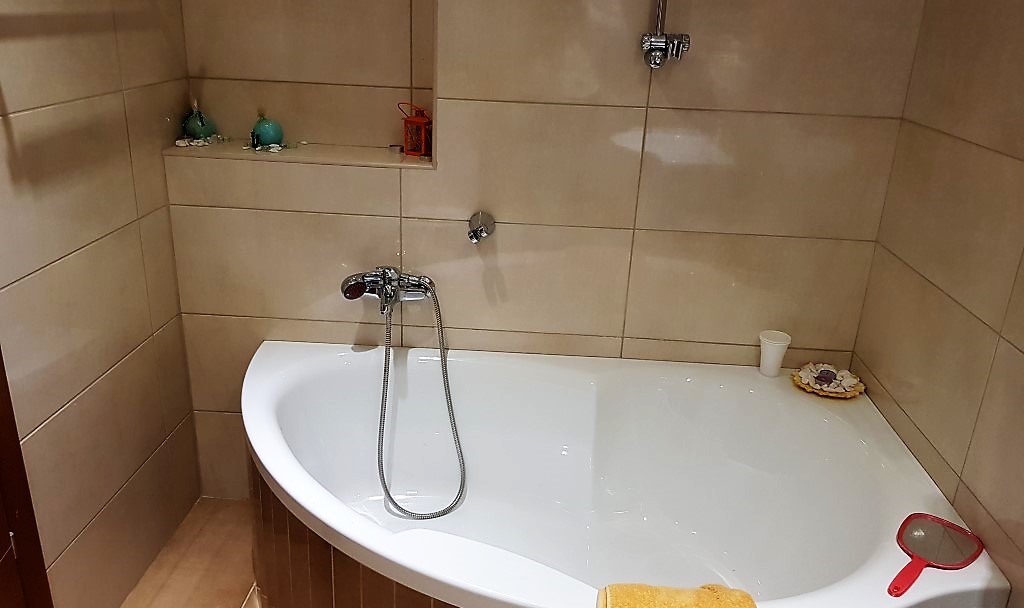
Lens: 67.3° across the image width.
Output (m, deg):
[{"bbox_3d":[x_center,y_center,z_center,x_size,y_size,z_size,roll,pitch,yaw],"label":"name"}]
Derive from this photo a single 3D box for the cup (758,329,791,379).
[{"bbox_3d":[0.679,0.137,2.001,0.079,0.101,0.079,3,21,2],"label":"cup"}]

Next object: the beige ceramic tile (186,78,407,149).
[{"bbox_3d":[-0.569,-0.516,2.083,0.603,0.159,0.012,3,21,2],"label":"beige ceramic tile"}]

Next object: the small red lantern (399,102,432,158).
[{"bbox_3d":[-0.244,-0.455,2.014,0.066,0.125,0.062,10,22,18],"label":"small red lantern"}]

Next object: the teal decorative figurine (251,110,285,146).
[{"bbox_3d":[-0.639,-0.459,2.011,0.088,0.099,0.085,3,21,2],"label":"teal decorative figurine"}]

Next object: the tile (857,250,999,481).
[{"bbox_3d":[0.890,0.092,1.700,0.010,0.300,0.582,3,21,2],"label":"tile"}]

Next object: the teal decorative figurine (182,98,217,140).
[{"bbox_3d":[-0.824,-0.486,2.046,0.093,0.115,0.093,3,21,2],"label":"teal decorative figurine"}]

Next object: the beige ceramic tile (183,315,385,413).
[{"bbox_3d":[-0.604,0.180,2.141,0.608,0.300,0.012,3,21,2],"label":"beige ceramic tile"}]

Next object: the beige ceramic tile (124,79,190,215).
[{"bbox_3d":[-0.886,-0.405,1.956,0.010,0.300,0.350,3,21,2],"label":"beige ceramic tile"}]

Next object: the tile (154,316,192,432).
[{"bbox_3d":[-0.915,0.190,2.078,0.010,0.300,0.146,3,21,2],"label":"tile"}]

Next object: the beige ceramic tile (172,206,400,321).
[{"bbox_3d":[-0.592,-0.100,2.032,0.608,0.300,0.012,3,21,2],"label":"beige ceramic tile"}]

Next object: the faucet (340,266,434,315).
[{"bbox_3d":[-0.313,-0.036,1.961,0.238,0.105,0.135,3,21,2],"label":"faucet"}]

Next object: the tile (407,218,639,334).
[{"bbox_3d":[0.007,-0.066,2.009,0.594,0.300,0.010,3,21,2],"label":"tile"}]

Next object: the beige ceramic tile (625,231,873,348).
[{"bbox_3d":[0.603,-0.032,1.986,0.599,0.300,0.012,3,21,2],"label":"beige ceramic tile"}]

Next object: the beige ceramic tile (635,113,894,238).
[{"bbox_3d":[0.614,-0.311,1.877,0.599,0.300,0.012,3,21,2],"label":"beige ceramic tile"}]

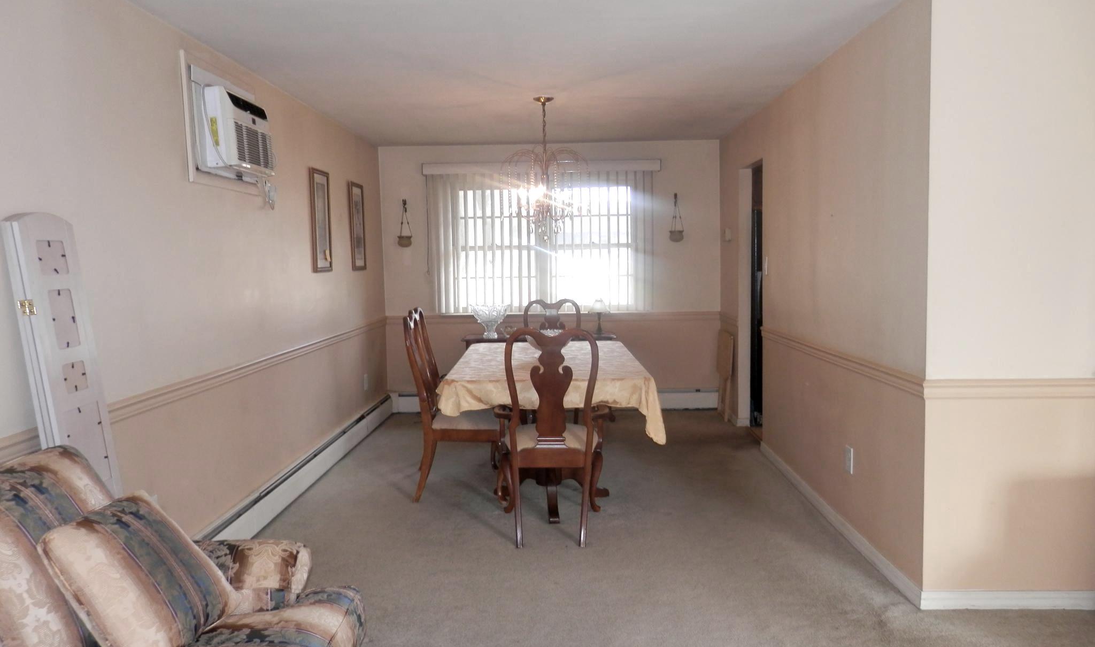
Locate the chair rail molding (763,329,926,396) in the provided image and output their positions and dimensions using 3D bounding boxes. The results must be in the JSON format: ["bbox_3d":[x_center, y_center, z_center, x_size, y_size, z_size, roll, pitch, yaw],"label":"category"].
[{"bbox_3d":[1.442,0.151,4.218,0.021,0.073,2.528,-1,5,2],"label":"chair rail molding"}]

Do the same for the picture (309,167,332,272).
[{"bbox_3d":[-1.519,-0.680,5.287,0.030,0.669,0.390,-1,5,1],"label":"picture"}]

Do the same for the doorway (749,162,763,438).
[{"bbox_3d":[1.539,-0.154,5.832,0.106,2.012,0.762,-1,5,2],"label":"doorway"}]

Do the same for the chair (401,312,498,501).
[{"bbox_3d":[-0.524,0.487,4.720,0.591,1.064,0.492,-1,5,-2],"label":"chair"}]

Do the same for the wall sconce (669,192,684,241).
[{"bbox_3d":[1.119,-0.919,6.855,0.131,0.417,0.092,-1,5,2],"label":"wall sconce"}]

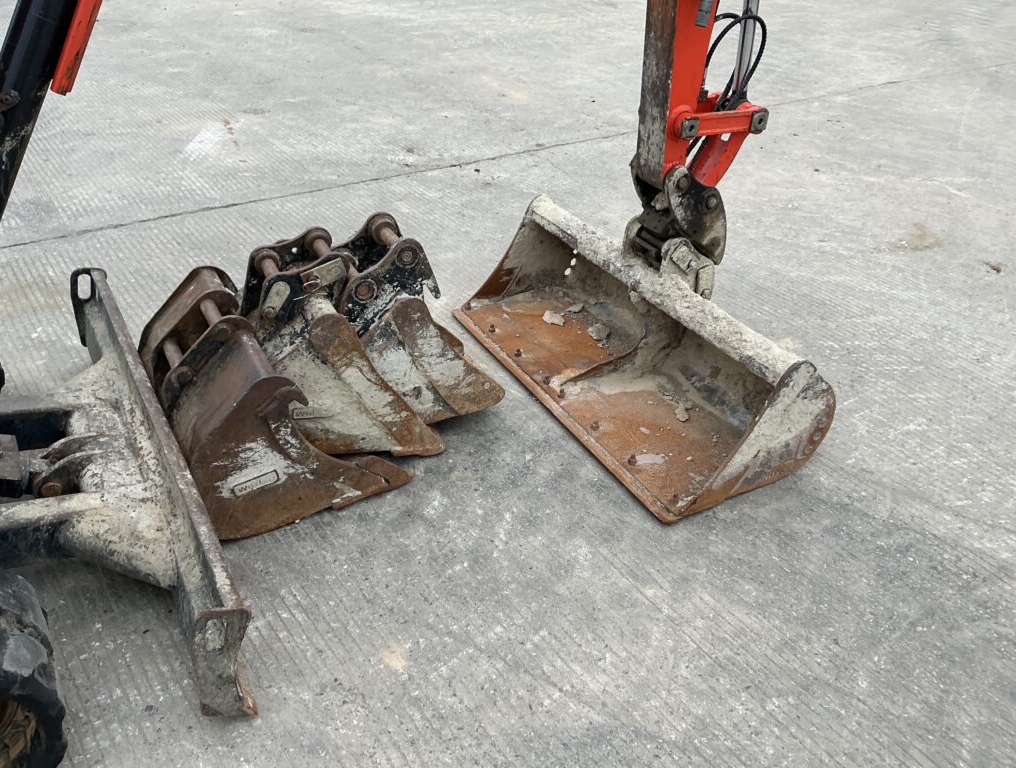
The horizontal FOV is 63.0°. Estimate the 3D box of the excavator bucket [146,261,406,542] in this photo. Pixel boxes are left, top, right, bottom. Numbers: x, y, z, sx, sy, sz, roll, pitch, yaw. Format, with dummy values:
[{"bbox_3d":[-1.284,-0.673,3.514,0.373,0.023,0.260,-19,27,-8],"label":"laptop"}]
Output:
[{"bbox_3d":[-0.642,-0.012,2.217,0.595,0.525,0.565,-15,38,-27],"label":"excavator bucket"}]

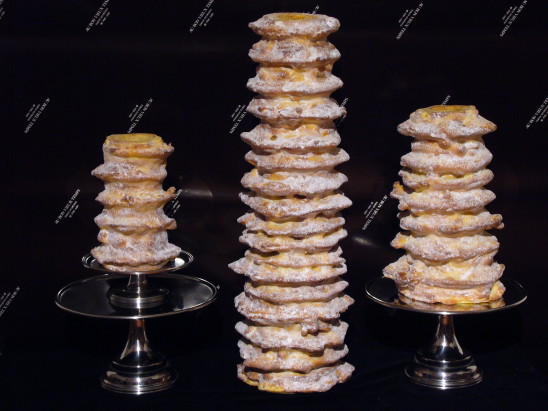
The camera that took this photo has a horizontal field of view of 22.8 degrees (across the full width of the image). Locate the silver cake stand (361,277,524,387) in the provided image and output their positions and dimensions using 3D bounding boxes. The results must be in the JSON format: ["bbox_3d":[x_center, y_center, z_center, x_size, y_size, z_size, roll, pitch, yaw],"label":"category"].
[{"bbox_3d":[0.332,0.248,2.649,0.310,0.177,0.310,0,12,0],"label":"silver cake stand"}]

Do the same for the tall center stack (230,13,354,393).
[{"bbox_3d":[0.038,-0.006,2.596,0.236,0.706,0.230,0,12,0],"label":"tall center stack"}]

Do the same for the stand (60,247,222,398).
[{"bbox_3d":[-0.260,0.222,2.614,0.310,0.244,0.310,0,12,0],"label":"stand"}]

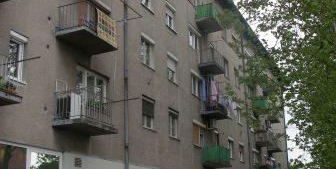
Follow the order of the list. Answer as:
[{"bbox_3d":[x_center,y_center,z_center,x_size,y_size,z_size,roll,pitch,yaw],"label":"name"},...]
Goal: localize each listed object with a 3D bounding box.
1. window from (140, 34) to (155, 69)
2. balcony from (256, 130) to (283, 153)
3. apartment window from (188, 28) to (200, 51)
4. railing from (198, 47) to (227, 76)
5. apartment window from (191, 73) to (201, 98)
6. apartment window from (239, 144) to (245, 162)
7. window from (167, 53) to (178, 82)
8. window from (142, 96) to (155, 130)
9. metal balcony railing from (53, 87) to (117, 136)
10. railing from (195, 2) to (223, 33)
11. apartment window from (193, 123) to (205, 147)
[{"bbox_3d":[-0.955,-1.467,22.392,0.146,1.345,1.372,-8,-17,22],"label":"window"},{"bbox_3d":[9.110,5.136,42.757,1.098,1.098,6.680,-8,-17,22],"label":"balcony"},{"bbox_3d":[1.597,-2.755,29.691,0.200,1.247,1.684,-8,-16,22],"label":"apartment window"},{"bbox_3d":[2.966,-1.463,32.168,1.150,1.100,2.250,-8,-17,22],"label":"railing"},{"bbox_3d":[1.747,0.089,30.338,0.160,1.430,1.630,-8,-17,22],"label":"apartment window"},{"bbox_3d":[5.816,5.425,37.503,0.200,1.420,1.501,-8,-16,22],"label":"apartment window"},{"bbox_3d":[0.276,-0.782,25.713,0.200,1.438,1.365,-8,-16,22],"label":"window"},{"bbox_3d":[-0.955,1.446,23.162,0.160,1.440,1.420,-8,-17,22],"label":"window"},{"bbox_3d":[-2.673,0.961,15.861,1.089,1.135,2.123,-8,-17,22],"label":"metal balcony railing"},{"bbox_3d":[2.691,-4.213,30.607,1.061,1.061,2.104,-8,-17,22],"label":"railing"},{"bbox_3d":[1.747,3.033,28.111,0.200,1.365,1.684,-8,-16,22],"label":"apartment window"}]

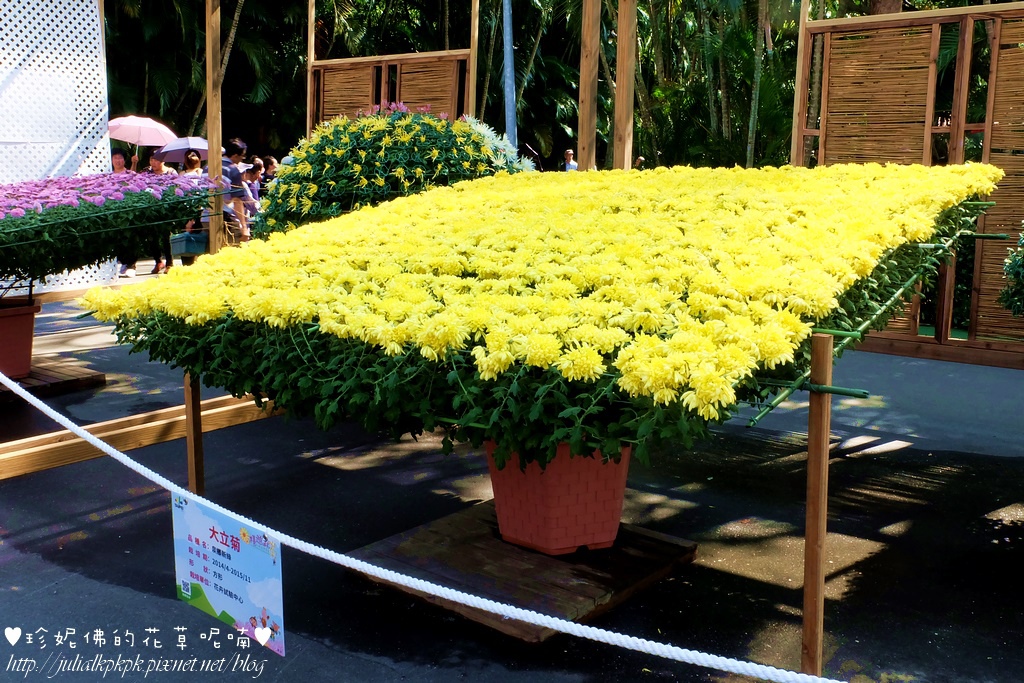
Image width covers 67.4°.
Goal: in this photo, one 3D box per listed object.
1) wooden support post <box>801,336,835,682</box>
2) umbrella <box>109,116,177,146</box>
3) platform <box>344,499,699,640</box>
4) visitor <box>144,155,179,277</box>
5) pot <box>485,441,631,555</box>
[{"bbox_3d":[0.717,0.404,1.806,0.036,0.840,0.036,-9,11,-43],"label":"wooden support post"},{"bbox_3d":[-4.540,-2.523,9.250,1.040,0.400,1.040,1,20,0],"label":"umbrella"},{"bbox_3d":[0.050,0.695,2.483,0.770,0.065,0.800,8,10,40],"label":"platform"},{"bbox_3d":[-4.273,-1.595,9.350,0.460,1.532,0.340,6,9,30],"label":"visitor"},{"bbox_3d":[0.162,0.428,2.545,0.530,0.430,0.530,8,10,38],"label":"pot"}]

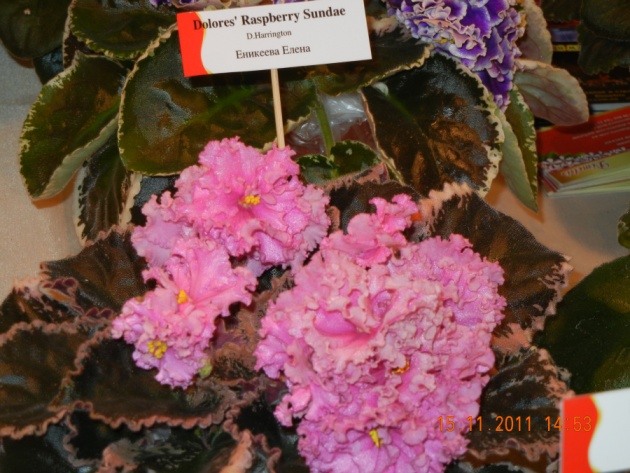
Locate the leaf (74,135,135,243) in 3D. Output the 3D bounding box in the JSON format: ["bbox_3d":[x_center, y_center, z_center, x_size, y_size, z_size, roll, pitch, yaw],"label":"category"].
[{"bbox_3d":[-0.105,-0.025,1.060,0.031,0.014,0.056,11,73,19],"label":"leaf"}]

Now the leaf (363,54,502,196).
[{"bbox_3d":[0.058,-0.055,1.050,0.061,0.020,0.075,-26,74,-18],"label":"leaf"}]

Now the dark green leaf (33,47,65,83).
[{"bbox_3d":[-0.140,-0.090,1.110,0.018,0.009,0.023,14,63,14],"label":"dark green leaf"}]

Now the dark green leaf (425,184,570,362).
[{"bbox_3d":[0.081,0.017,1.000,0.074,0.022,0.085,3,52,-9],"label":"dark green leaf"}]

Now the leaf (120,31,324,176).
[{"bbox_3d":[-0.048,-0.067,1.060,0.098,0.020,0.064,-21,65,0],"label":"leaf"}]

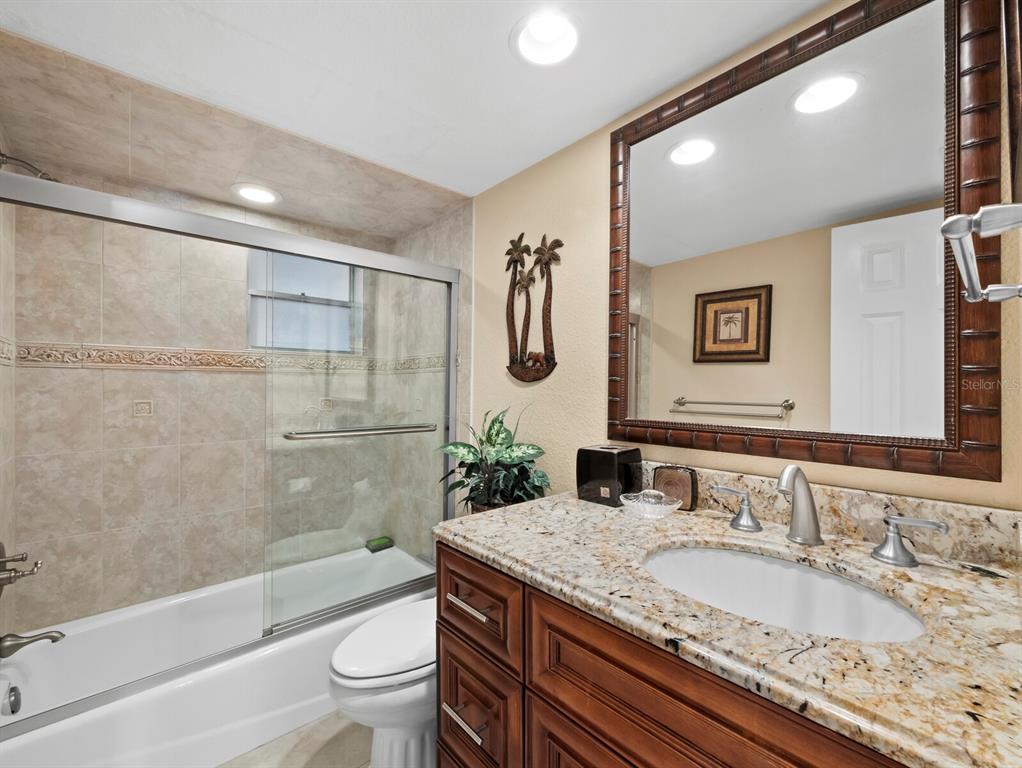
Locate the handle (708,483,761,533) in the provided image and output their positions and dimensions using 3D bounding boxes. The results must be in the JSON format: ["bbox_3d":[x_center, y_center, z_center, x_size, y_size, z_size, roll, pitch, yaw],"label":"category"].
[{"bbox_3d":[0.450,0.245,0.829,0.056,0.074,0.098,0,0,-44],"label":"handle"}]

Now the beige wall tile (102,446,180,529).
[{"bbox_3d":[-1.597,0.443,1.796,0.249,0.329,0.010,0,0,-40],"label":"beige wall tile"}]

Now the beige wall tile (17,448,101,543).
[{"bbox_3d":[-1.732,0.429,1.594,0.228,0.321,0.014,0,0,-36],"label":"beige wall tile"}]

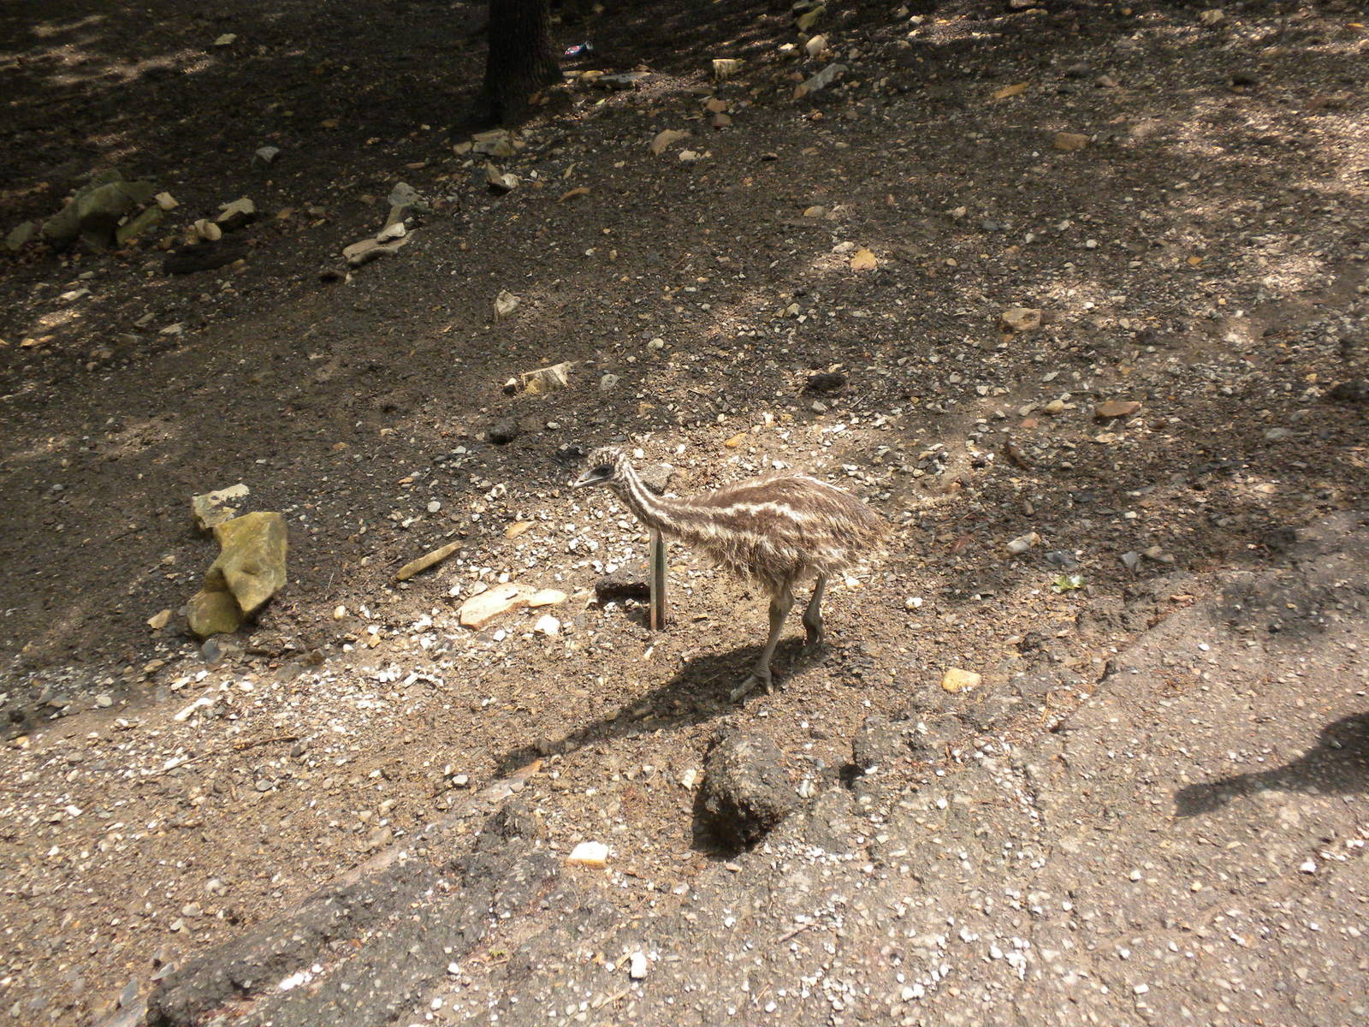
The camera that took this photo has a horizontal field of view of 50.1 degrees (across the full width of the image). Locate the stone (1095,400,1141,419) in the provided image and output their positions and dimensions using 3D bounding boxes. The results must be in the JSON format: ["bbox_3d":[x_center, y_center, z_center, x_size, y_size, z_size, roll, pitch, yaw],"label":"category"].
[{"bbox_3d":[0.966,-0.231,3.257,0.091,0.019,0.046,-5,32,-9],"label":"stone"}]

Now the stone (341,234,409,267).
[{"bbox_3d":[-0.855,-0.728,4.054,0.068,0.042,0.211,23,37,33],"label":"stone"}]

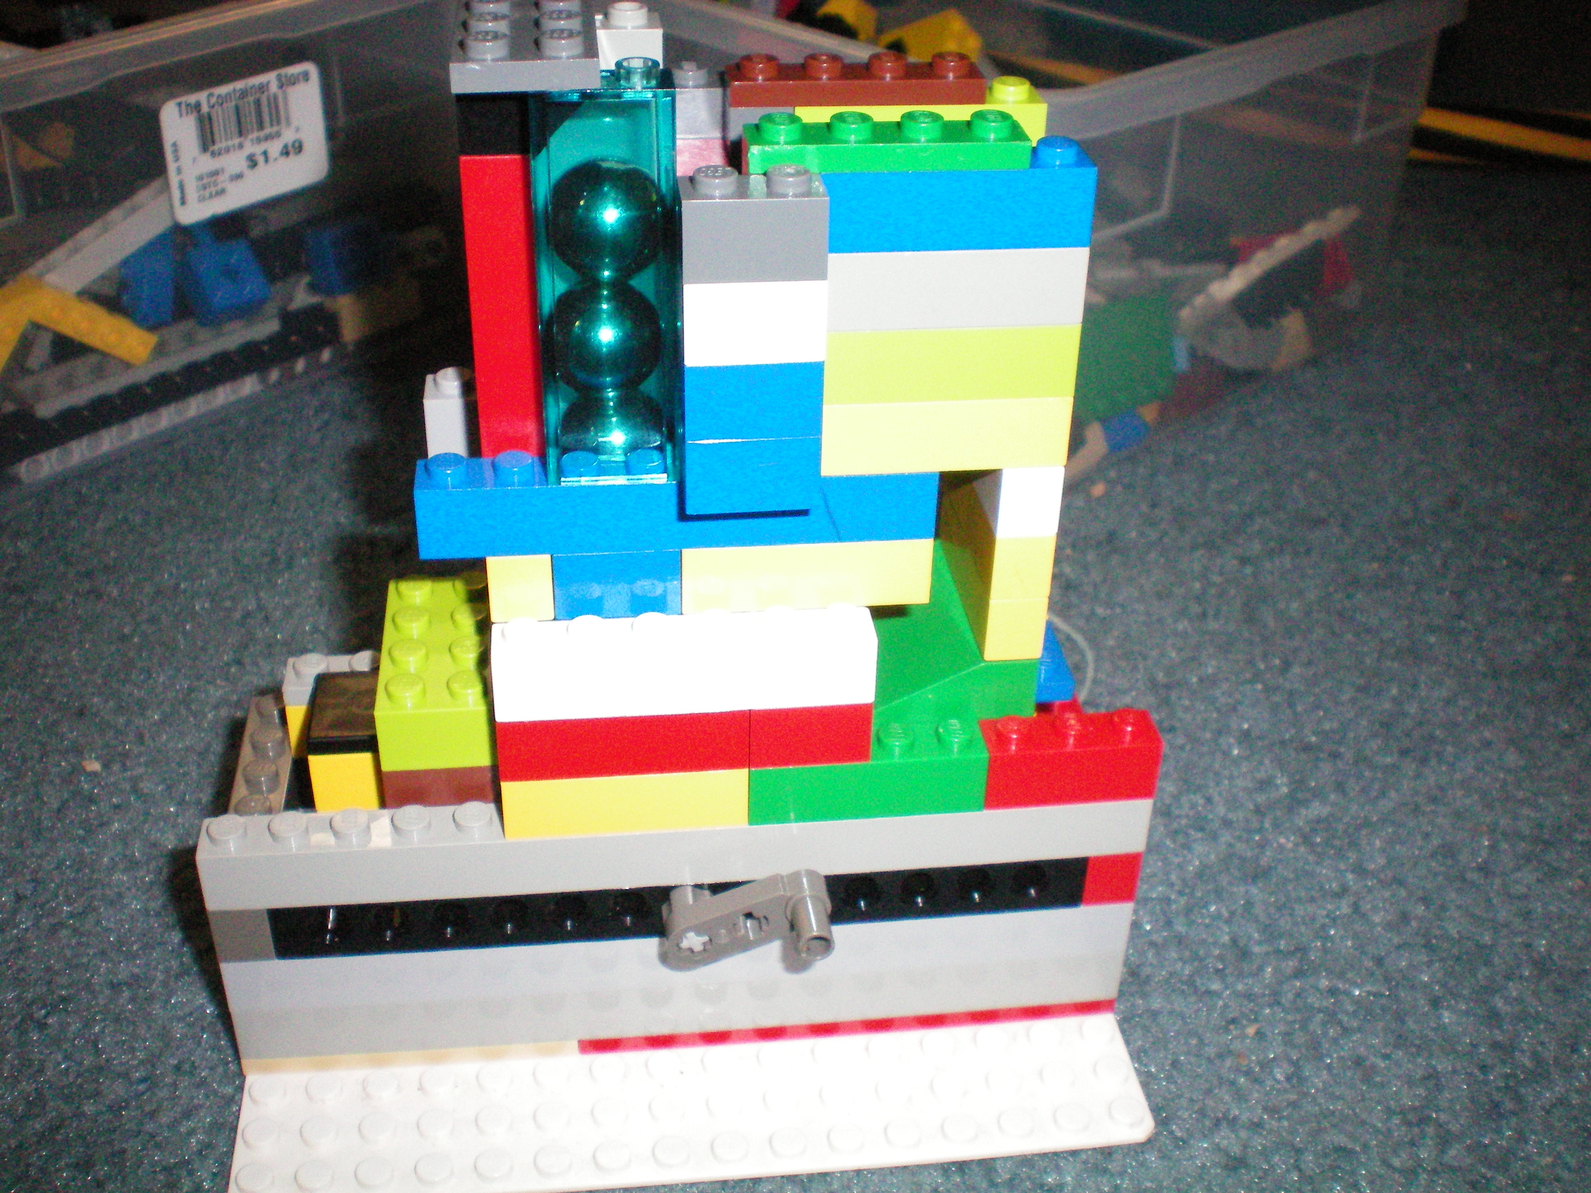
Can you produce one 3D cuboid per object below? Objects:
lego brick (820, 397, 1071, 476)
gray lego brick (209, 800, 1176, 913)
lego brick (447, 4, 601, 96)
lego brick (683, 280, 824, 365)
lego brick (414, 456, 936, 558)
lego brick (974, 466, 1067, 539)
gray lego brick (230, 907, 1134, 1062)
[{"bbox_3d":[0.017,-0.022,0.218,0.032,0.010,0.009,-3,33,-6],"label":"lego brick"},{"bbox_3d":[-0.015,0.032,0.238,0.128,0.011,0.008,-3,33,-7],"label":"gray lego brick"},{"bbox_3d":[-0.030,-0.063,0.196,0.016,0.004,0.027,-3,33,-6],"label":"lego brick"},{"bbox_3d":[-0.005,-0.033,0.197,0.016,0.011,0.008,-3,33,-7],"label":"lego brick"},{"bbox_3d":[-0.015,-0.013,0.219,0.064,0.011,0.008,-3,33,-7],"label":"lego brick"},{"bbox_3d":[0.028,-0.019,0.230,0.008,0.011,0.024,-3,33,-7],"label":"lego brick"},{"bbox_3d":[-0.015,0.053,0.251,0.128,0.019,0.008,-3,33,-6],"label":"gray lego brick"}]

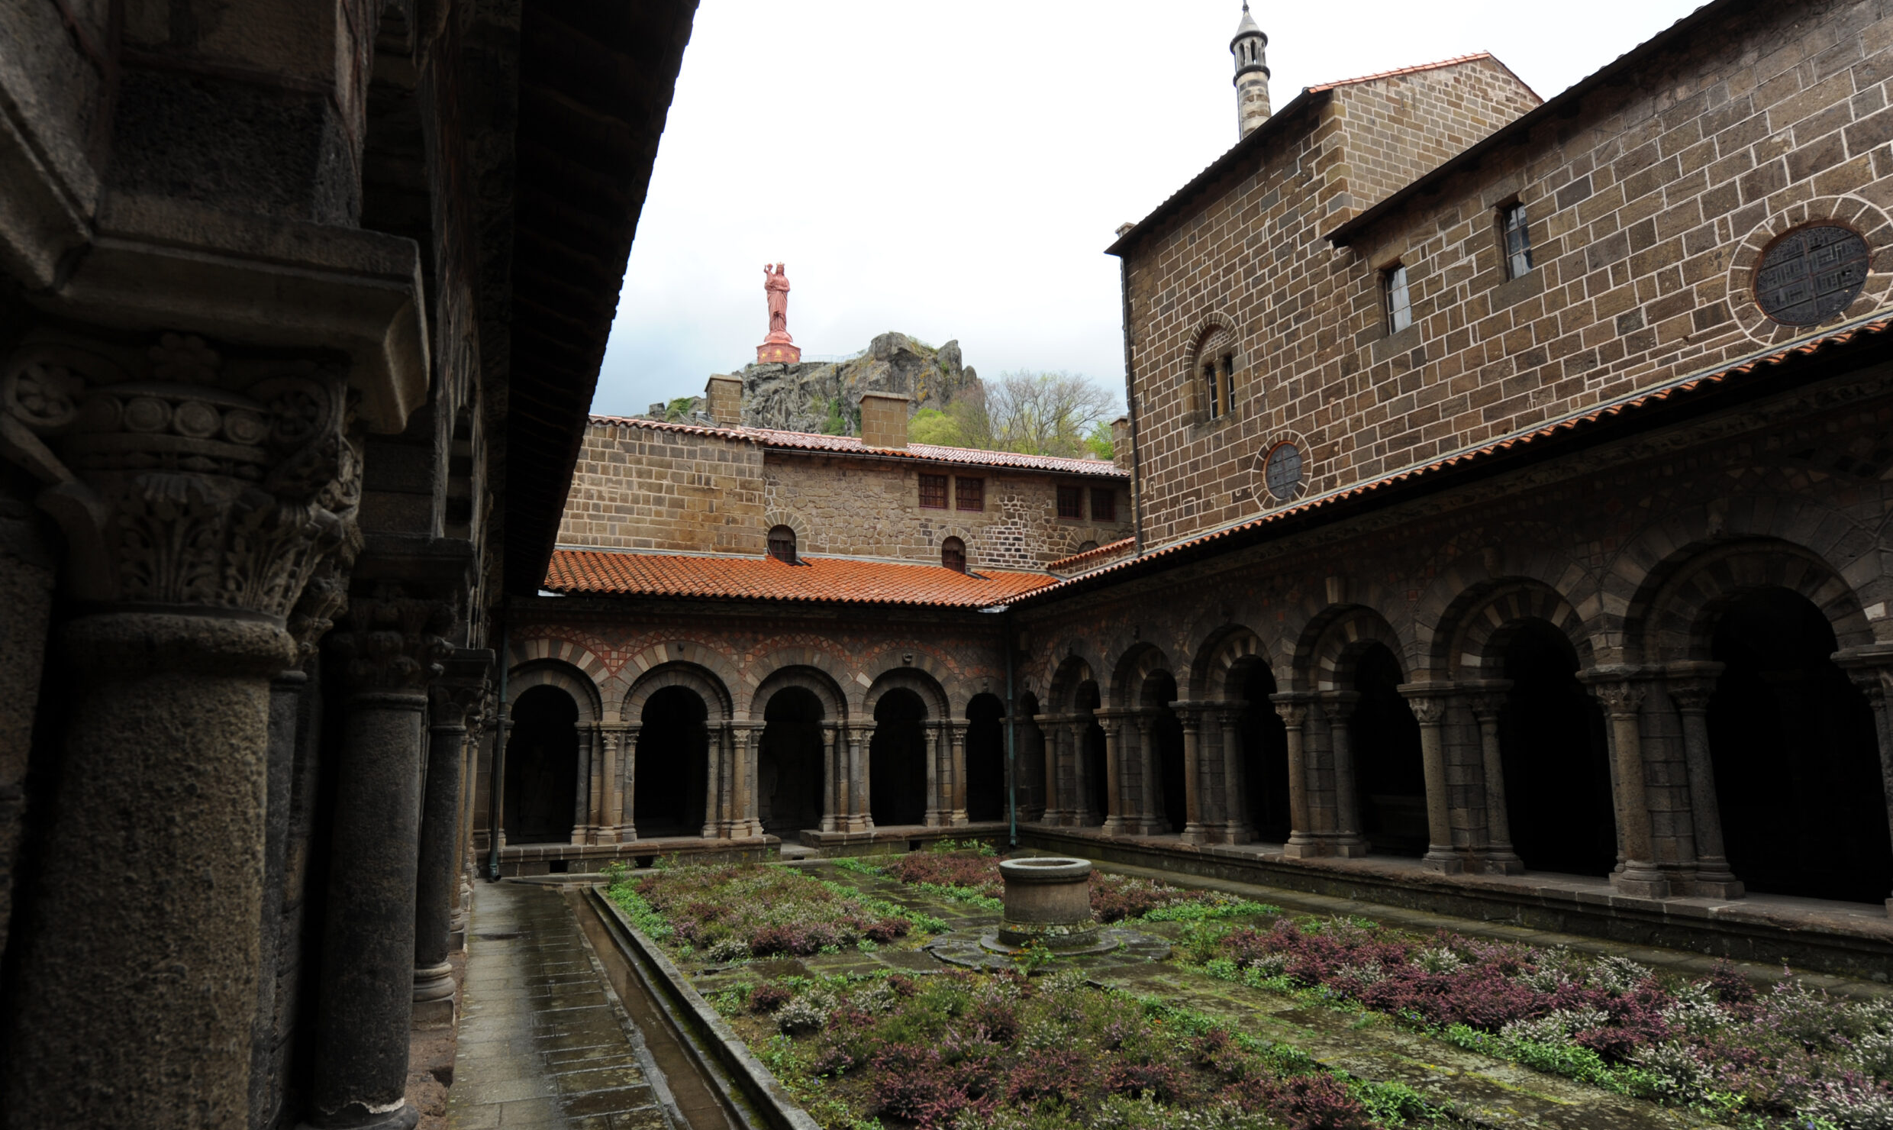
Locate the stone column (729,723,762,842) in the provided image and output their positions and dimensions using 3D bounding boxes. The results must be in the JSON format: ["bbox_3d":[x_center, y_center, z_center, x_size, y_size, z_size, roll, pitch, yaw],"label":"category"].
[{"bbox_3d":[-3.654,3.924,18.182,0.608,2.025,0.567,4,-12,-25],"label":"stone column"}]

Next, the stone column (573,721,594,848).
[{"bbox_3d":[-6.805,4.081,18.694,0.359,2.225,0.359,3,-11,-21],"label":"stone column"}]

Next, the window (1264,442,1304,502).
[{"bbox_3d":[6.618,-1.805,19.355,0.232,1.119,1.100,4,-12,-24],"label":"window"}]

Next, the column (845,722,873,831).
[{"bbox_3d":[-1.732,4.134,19.663,0.405,2.152,0.405,3,-11,-22],"label":"column"}]

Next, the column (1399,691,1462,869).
[{"bbox_3d":[5.310,2.357,10.898,0.330,1.930,0.330,4,-12,-24],"label":"column"}]

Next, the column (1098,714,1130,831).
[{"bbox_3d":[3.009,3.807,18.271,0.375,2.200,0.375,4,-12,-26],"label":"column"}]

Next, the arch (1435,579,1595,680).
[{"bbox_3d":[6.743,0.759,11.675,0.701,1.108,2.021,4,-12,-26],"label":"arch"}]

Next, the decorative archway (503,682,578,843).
[{"bbox_3d":[-6.817,3.385,16.951,1.188,2.700,0.432,4,-12,-25],"label":"decorative archway"}]

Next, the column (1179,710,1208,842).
[{"bbox_3d":[3.610,3.109,14.665,0.320,1.920,0.320,4,-12,-24],"label":"column"}]

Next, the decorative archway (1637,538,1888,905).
[{"bbox_3d":[6.896,1.345,8.378,0.608,2.902,1.620,4,-12,-24],"label":"decorative archway"}]

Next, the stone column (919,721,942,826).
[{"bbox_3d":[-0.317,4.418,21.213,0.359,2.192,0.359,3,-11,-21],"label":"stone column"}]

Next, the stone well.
[{"bbox_3d":[0.993,3.288,9.800,0.975,0.701,0.975,-1,-11,0],"label":"stone well"}]

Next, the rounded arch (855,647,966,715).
[{"bbox_3d":[-0.774,2.229,19.033,2.180,1.260,0.450,4,-12,-24],"label":"rounded arch"}]

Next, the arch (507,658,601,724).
[{"bbox_3d":[-6.588,2.094,16.571,1.650,1.030,0.450,4,-12,-24],"label":"arch"}]

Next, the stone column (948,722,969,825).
[{"bbox_3d":[0.257,4.248,20.451,0.367,2.152,0.367,3,-11,-22],"label":"stone column"}]

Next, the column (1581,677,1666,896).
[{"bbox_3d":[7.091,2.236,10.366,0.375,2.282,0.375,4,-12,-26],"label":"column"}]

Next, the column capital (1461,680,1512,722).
[{"bbox_3d":[6.614,1.690,12.314,0.407,0.489,0.407,4,-12,-26],"label":"column capital"}]

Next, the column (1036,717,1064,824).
[{"bbox_3d":[1.892,3.839,18.427,0.340,1.930,0.340,4,-12,-24],"label":"column"}]

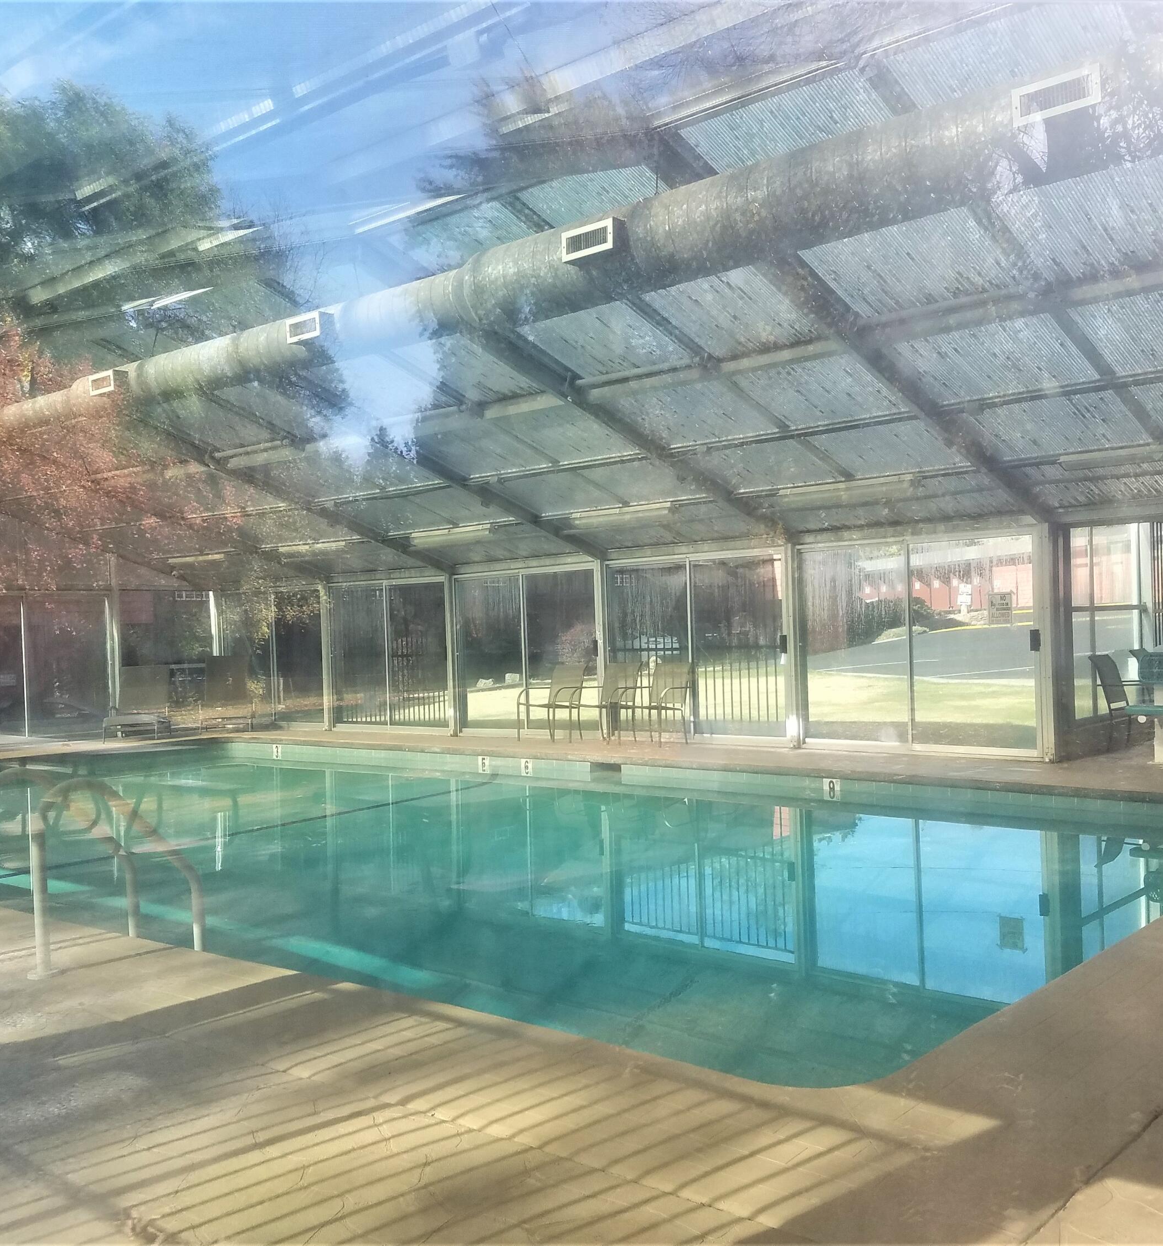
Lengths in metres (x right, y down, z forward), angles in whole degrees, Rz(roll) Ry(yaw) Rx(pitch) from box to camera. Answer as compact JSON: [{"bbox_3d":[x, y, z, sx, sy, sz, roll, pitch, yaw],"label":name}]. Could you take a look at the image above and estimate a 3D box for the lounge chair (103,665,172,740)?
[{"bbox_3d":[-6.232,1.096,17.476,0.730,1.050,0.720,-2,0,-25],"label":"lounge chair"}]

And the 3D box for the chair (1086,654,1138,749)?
[{"bbox_3d":[4.937,0.699,11.087,0.620,0.860,0.580,-2,-1,41],"label":"chair"}]

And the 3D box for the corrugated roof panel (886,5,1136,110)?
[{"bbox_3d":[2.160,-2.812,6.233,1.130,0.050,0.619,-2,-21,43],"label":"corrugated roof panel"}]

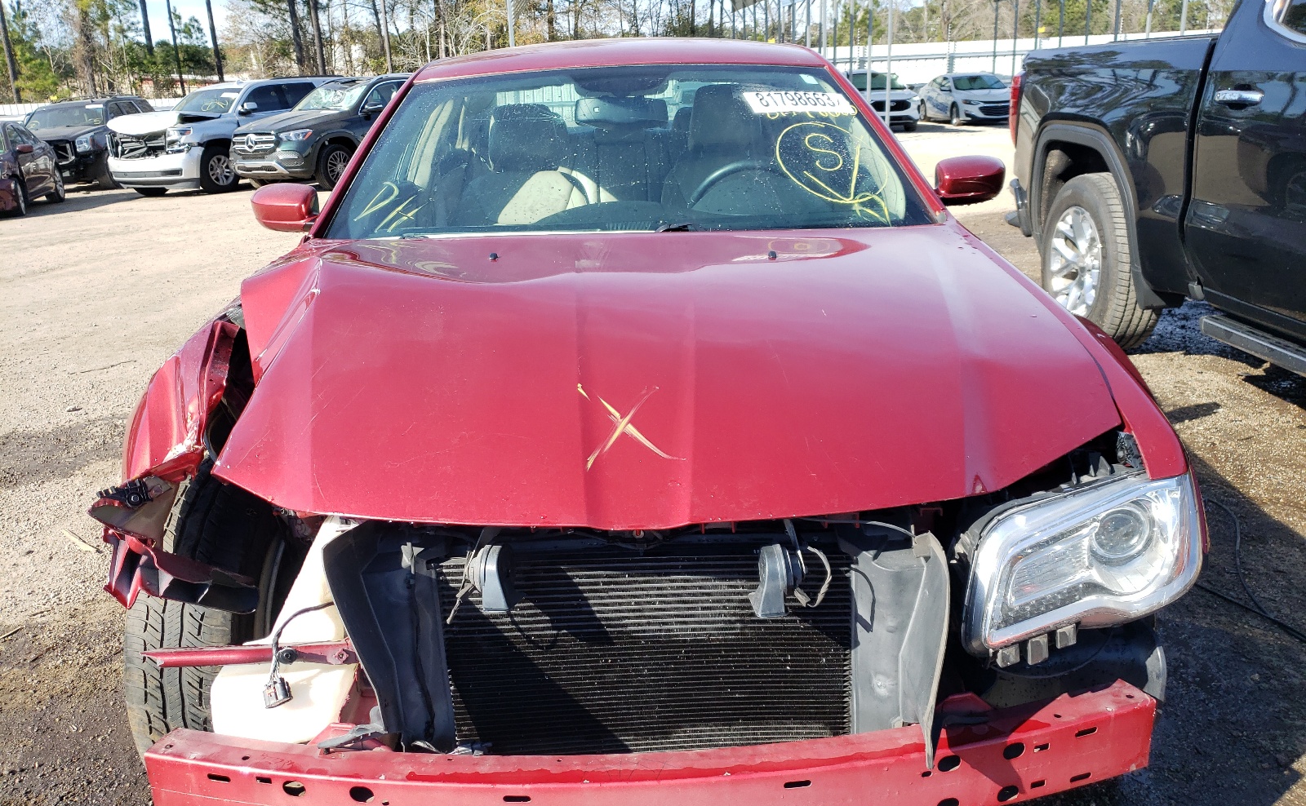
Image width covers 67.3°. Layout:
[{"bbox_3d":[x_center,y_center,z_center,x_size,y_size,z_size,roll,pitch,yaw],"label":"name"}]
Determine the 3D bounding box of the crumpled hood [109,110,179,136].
[{"bbox_3d":[-8.613,-4.946,17.277,1.620,0.320,1.350,5,19,20],"label":"crumpled hood"}]

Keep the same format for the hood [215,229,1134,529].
[{"bbox_3d":[-0.041,-0.145,1.821,1.570,0.240,1.340,-2,18,-1],"label":"hood"}]

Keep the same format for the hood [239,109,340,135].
[{"bbox_3d":[-5.804,-4.410,15.423,1.550,0.250,1.250,8,20,28],"label":"hood"}]

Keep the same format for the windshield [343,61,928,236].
[{"bbox_3d":[-0.070,-0.696,2.655,1.530,0.120,0.790,-2,49,-1],"label":"windshield"}]

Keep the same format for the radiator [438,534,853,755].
[{"bbox_3d":[-0.005,0.382,1.565,0.680,0.430,0.060,-2,18,-1],"label":"radiator"}]

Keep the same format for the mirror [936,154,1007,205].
[{"bbox_3d":[0.844,-0.604,2.686,0.210,0.135,0.140,-2,18,-1],"label":"mirror"}]

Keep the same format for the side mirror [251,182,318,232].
[{"bbox_3d":[-0.974,-0.524,2.652,0.210,0.135,0.140,-2,18,-1],"label":"side mirror"}]

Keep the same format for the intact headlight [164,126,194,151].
[{"bbox_3d":[-8.074,-4.499,16.662,0.430,0.350,0.380,5,19,20],"label":"intact headlight"}]

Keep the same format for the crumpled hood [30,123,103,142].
[{"bbox_3d":[-11.605,-5.212,18.993,1.480,0.220,1.280,-6,18,-12],"label":"crumpled hood"}]

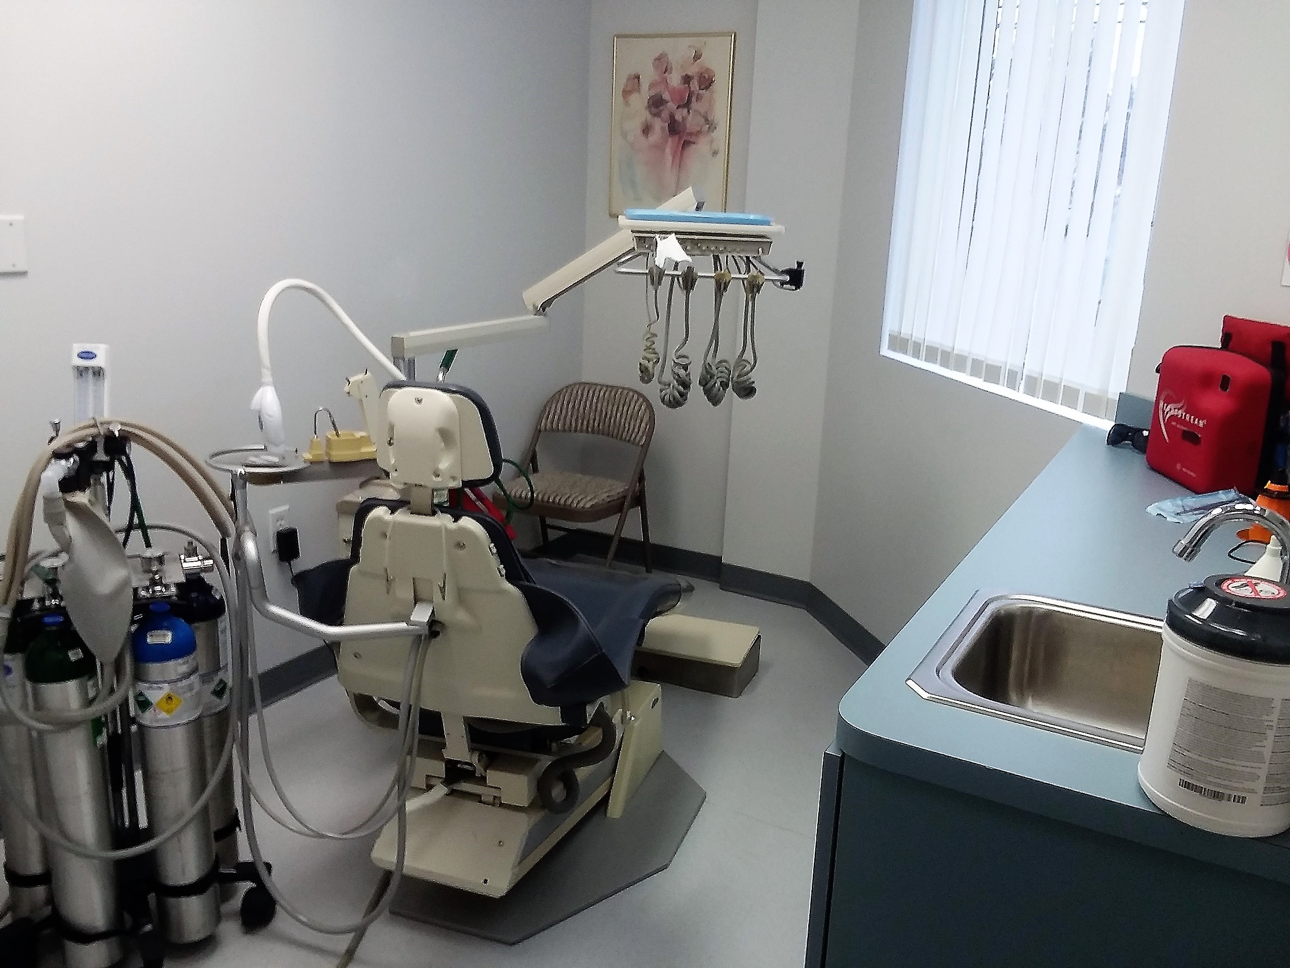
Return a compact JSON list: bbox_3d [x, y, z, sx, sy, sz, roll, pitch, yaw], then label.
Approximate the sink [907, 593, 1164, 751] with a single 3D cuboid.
[{"bbox_3d":[0.533,0.284,1.260,0.381,0.155,0.381,11,18,28],"label":"sink"}]

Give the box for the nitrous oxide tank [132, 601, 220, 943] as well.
[{"bbox_3d":[-0.881,0.537,2.030,0.112,0.682,0.112,2,16,0],"label":"nitrous oxide tank"}]

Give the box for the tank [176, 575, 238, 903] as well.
[{"bbox_3d":[-0.887,0.499,2.165,0.112,0.679,0.112,2,16,0],"label":"tank"}]

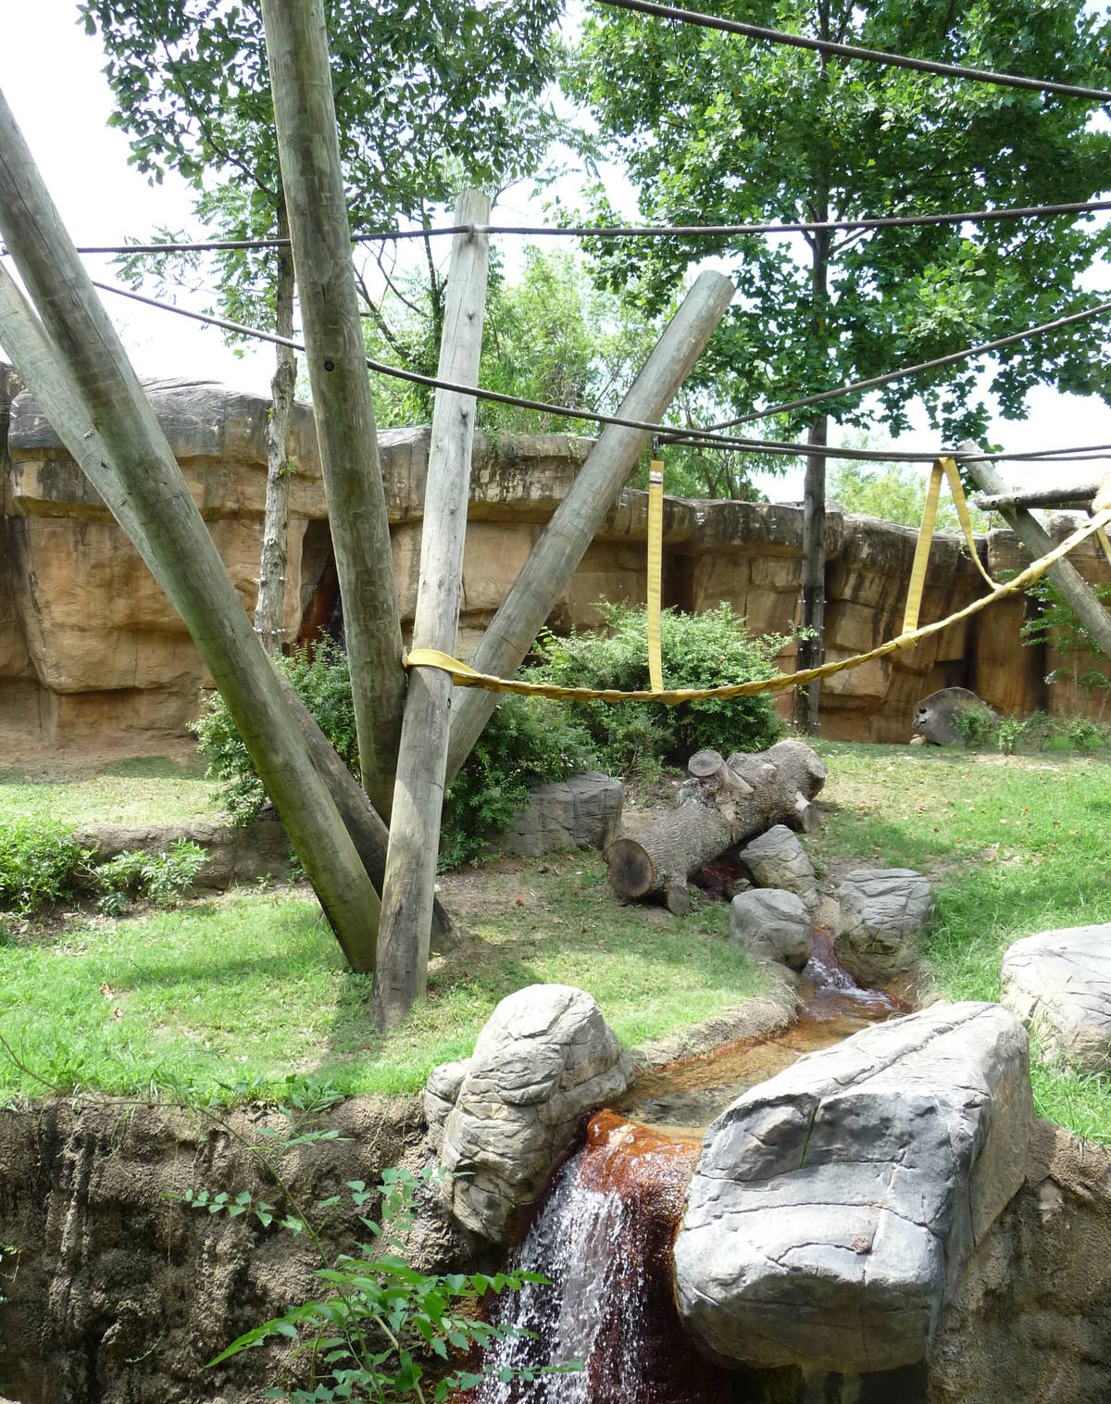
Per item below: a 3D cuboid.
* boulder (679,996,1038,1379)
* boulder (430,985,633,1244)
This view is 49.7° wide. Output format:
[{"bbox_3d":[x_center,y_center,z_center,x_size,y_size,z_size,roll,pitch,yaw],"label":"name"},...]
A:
[{"bbox_3d":[1.341,1.881,5.150,1.100,1.000,1.700,3,3,35],"label":"boulder"},{"bbox_3d":[-0.097,1.927,5.800,0.850,1.000,0.800,2,3,25],"label":"boulder"}]

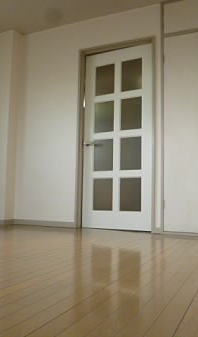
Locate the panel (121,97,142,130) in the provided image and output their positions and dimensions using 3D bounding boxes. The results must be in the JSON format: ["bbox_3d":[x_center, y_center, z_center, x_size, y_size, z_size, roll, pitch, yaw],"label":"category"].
[{"bbox_3d":[0.336,-0.560,3.200,0.223,0.332,0.015,-2,-6,26],"label":"panel"}]

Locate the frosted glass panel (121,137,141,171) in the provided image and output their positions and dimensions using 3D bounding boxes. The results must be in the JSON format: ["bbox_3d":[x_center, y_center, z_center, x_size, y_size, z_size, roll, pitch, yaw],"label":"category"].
[{"bbox_3d":[0.326,-0.150,3.161,0.223,0.332,0.015,-2,-6,26],"label":"frosted glass panel"}]

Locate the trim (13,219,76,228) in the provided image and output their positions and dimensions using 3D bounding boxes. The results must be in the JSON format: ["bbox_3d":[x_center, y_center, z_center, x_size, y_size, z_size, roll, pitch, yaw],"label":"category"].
[{"bbox_3d":[-0.615,0.608,3.431,0.826,0.056,0.012,-1,-6,24],"label":"trim"}]

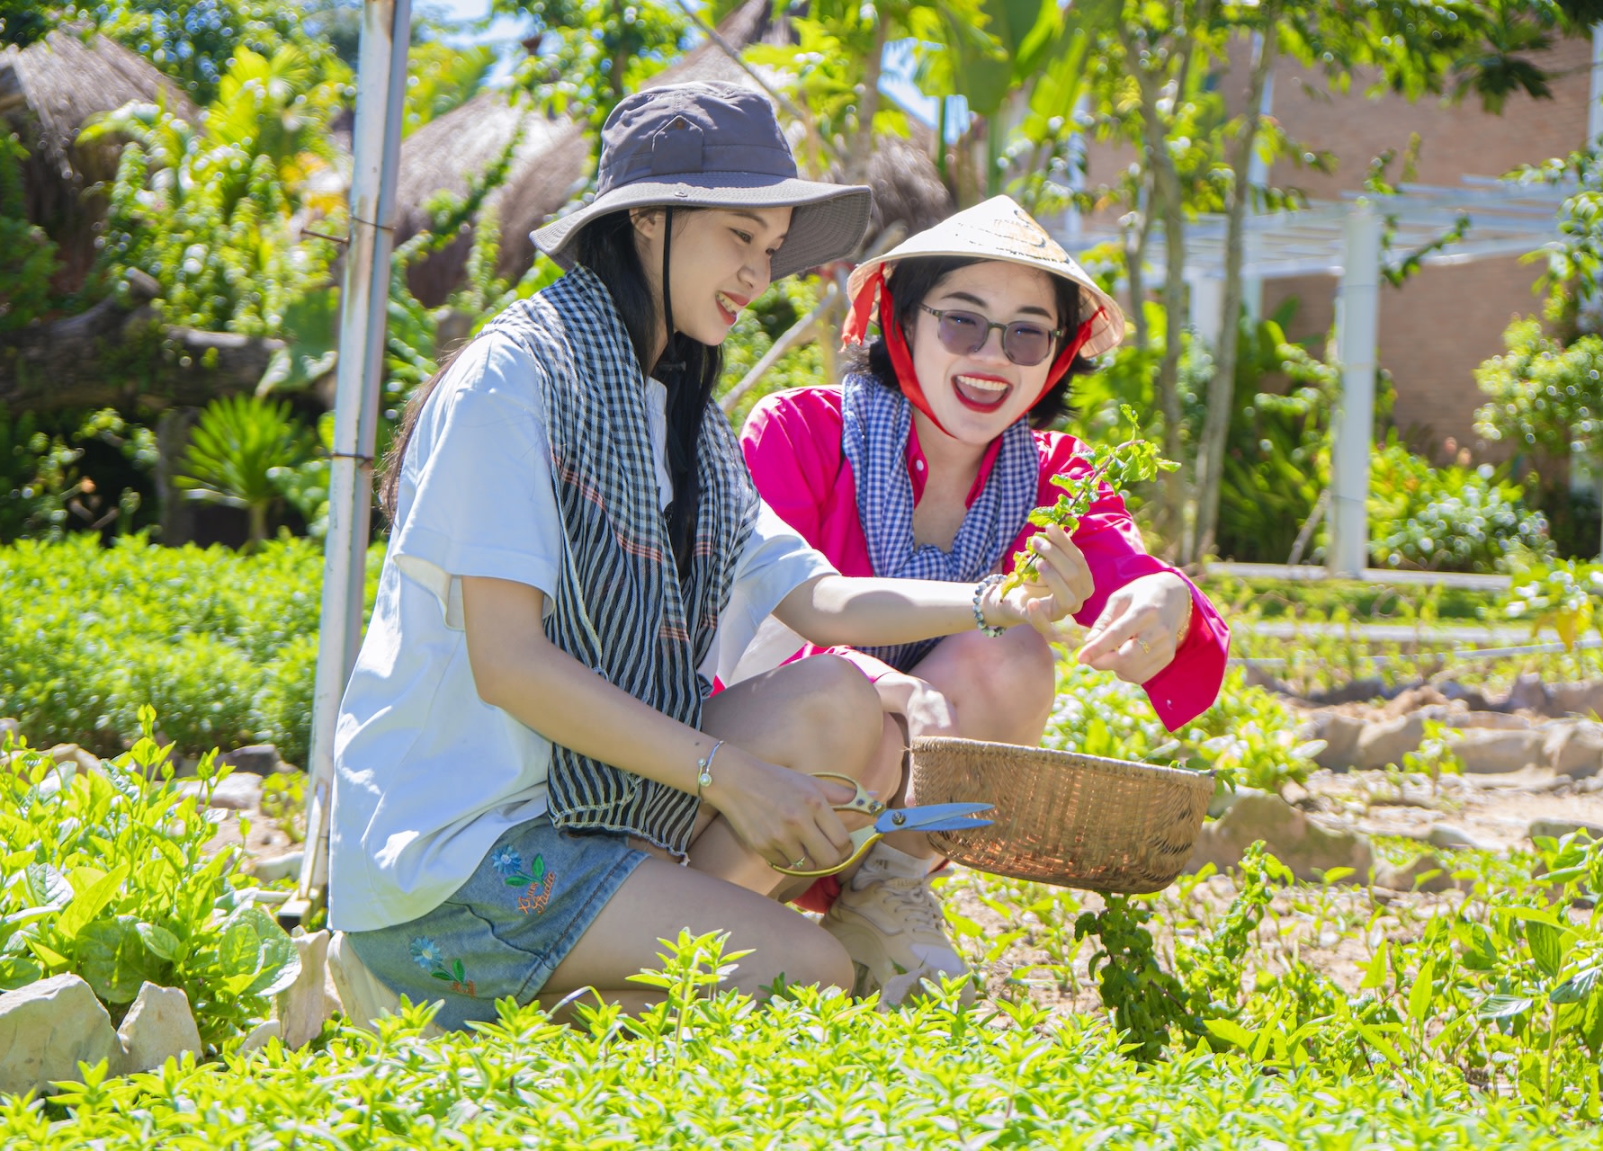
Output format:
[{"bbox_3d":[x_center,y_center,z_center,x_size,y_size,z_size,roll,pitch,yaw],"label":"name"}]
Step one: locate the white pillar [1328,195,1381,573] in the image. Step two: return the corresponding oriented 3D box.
[{"bbox_3d":[3.684,-1.240,23.000,0.250,2.500,0.250,2,2,-17],"label":"white pillar"}]

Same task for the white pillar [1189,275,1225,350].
[{"bbox_3d":[3.429,-1.349,29.500,0.250,2.450,0.250,2,2,-17],"label":"white pillar"}]

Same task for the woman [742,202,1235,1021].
[{"bbox_3d":[0.197,0.028,3.800,0.560,0.880,0.640,2,2,-21],"label":"woman"}]

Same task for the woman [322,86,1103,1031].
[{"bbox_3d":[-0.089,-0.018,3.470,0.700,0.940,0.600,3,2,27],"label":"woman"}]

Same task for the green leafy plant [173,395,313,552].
[{"bbox_3d":[-2.251,-0.378,14.000,0.570,0.720,0.570,2,2,0],"label":"green leafy plant"}]

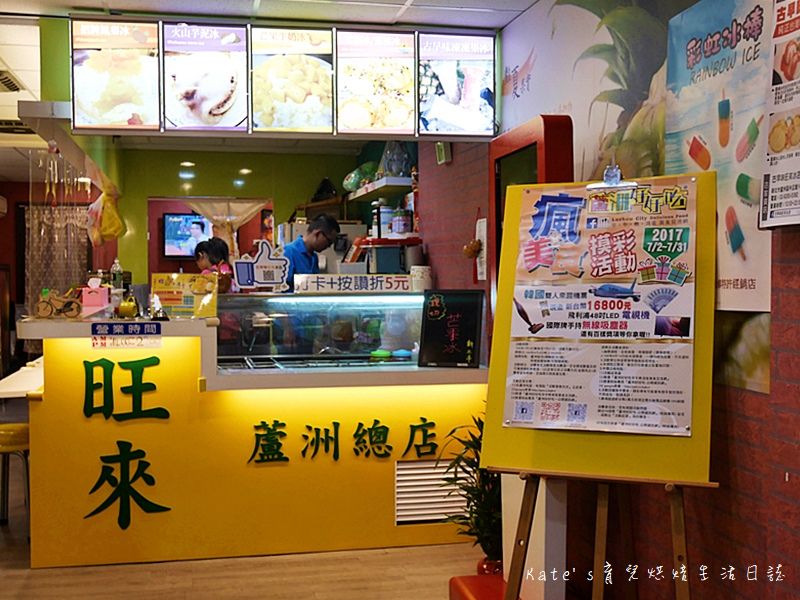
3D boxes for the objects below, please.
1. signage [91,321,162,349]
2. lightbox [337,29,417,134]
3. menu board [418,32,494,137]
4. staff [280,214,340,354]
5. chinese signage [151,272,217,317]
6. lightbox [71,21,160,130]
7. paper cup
[{"bbox_3d":[-1.215,0.160,4.317,0.300,0.112,0.015,-1,2,-10],"label":"signage"},{"bbox_3d":[-0.104,-0.939,4.195,0.352,0.455,0.080,-1,2,-10],"label":"lightbox"},{"bbox_3d":[0.246,-0.940,4.259,0.345,0.455,0.080,-1,2,-10],"label":"menu board"},{"bbox_3d":[-0.507,0.336,5.400,0.370,1.620,0.470,1,3,30],"label":"staff"},{"bbox_3d":[-0.986,-0.016,4.450,0.300,0.205,0.030,0,-6,5],"label":"chinese signage"},{"bbox_3d":[-1.171,-0.926,4.000,0.352,0.455,0.080,-1,2,-10],"label":"lightbox"},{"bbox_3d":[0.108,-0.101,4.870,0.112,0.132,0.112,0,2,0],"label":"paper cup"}]

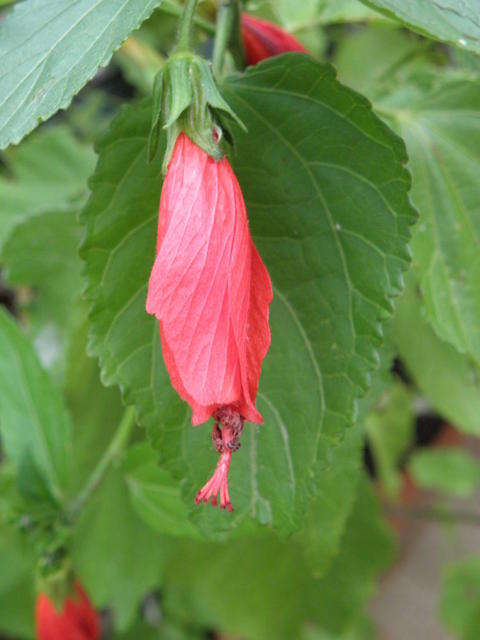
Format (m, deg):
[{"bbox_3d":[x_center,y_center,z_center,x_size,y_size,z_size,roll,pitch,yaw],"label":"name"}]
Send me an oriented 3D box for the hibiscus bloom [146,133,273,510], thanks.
[{"bbox_3d":[-0.007,0.000,0.207,0.027,0.083,0.025,-4,7,0],"label":"hibiscus bloom"}]

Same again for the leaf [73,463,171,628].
[{"bbox_3d":[-0.049,0.095,0.390,0.041,0.070,0.013,1,7,-3],"label":"leaf"}]

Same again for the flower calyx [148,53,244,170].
[{"bbox_3d":[-0.010,-0.046,0.207,0.021,0.026,0.020,-4,7,0],"label":"flower calyx"}]

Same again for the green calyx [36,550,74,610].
[{"bbox_3d":[-0.072,0.102,0.370,0.017,0.024,0.016,-6,9,0],"label":"green calyx"}]

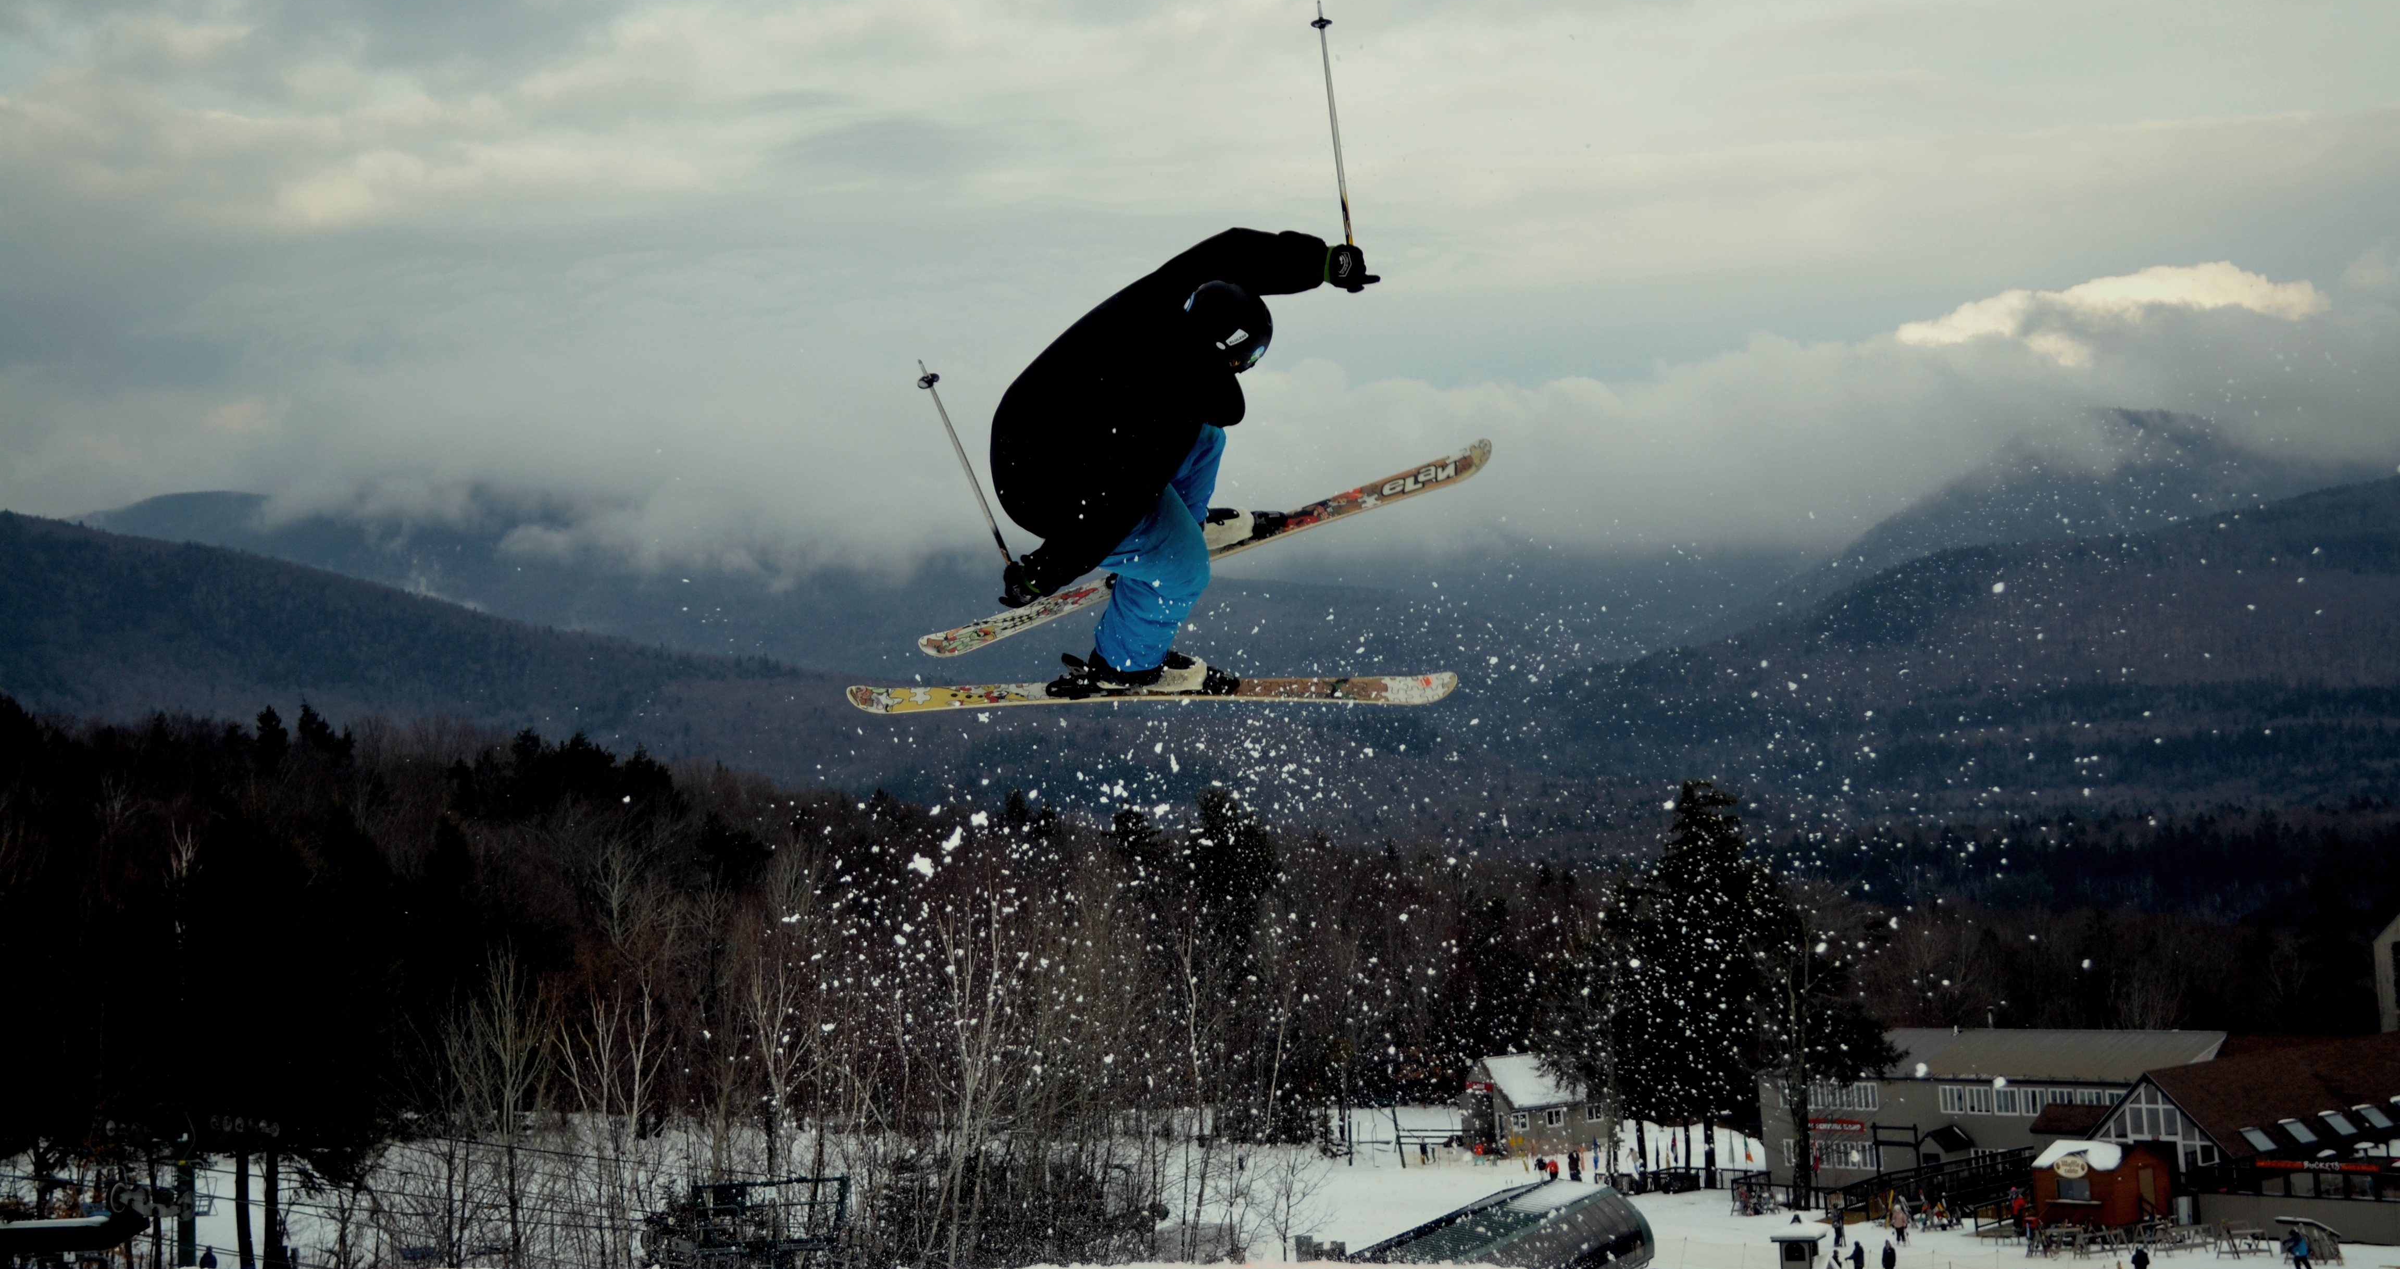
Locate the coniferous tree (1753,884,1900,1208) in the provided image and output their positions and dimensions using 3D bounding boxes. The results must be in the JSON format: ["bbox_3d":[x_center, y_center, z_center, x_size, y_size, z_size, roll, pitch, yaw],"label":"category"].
[{"bbox_3d":[28.385,18.703,173.000,6.400,14.700,6.400,-4,-2,0],"label":"coniferous tree"}]

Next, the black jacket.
[{"bbox_3d":[-0.154,-0.691,10.500,1.220,0.550,0.680,-49,-8,7],"label":"black jacket"}]

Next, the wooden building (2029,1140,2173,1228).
[{"bbox_3d":[38.147,23.127,161.448,3.750,3.400,4.400,-3,-3,-39],"label":"wooden building"}]

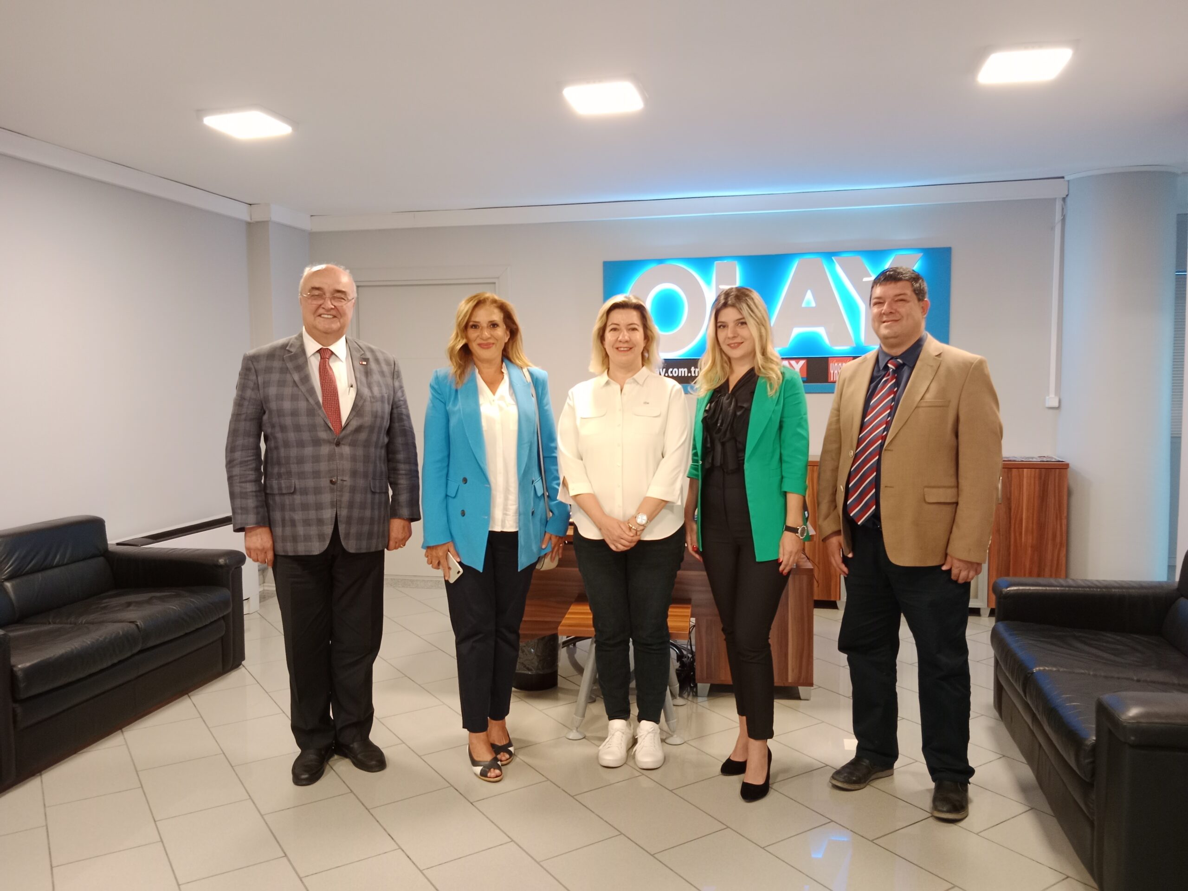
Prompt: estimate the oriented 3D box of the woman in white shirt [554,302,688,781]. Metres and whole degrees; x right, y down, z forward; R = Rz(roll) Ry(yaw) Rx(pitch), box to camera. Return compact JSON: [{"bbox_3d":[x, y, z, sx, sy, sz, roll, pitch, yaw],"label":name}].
[{"bbox_3d":[0.112,0.303,3.310,0.470,1.695,0.340,0,4,-2],"label":"woman in white shirt"}]

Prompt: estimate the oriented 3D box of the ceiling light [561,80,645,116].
[{"bbox_3d":[0.045,-1.437,3.639,0.350,0.040,0.350,1,4,14],"label":"ceiling light"}]

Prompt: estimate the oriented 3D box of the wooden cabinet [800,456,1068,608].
[{"bbox_3d":[1.930,0.534,5.486,1.675,0.912,0.420,1,4,13],"label":"wooden cabinet"}]

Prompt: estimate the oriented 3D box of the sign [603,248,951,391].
[{"bbox_3d":[1.107,-0.769,5.657,2.149,0.870,0.100,1,4,14],"label":"sign"}]

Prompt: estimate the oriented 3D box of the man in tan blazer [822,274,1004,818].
[{"bbox_3d":[1.048,0.296,2.964,0.580,1.757,0.380,3,5,35],"label":"man in tan blazer"}]

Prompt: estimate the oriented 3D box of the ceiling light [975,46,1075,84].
[{"bbox_3d":[1.581,-1.414,3.279,0.350,0.040,0.350,1,4,14],"label":"ceiling light"}]

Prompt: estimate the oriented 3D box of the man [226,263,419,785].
[{"bbox_3d":[-0.974,0.260,3.200,0.630,1.800,0.390,-1,4,-18],"label":"man"}]

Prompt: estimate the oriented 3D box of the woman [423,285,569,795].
[{"bbox_3d":[-0.359,0.306,3.244,0.510,1.700,0.380,-1,4,-10],"label":"woman"}]

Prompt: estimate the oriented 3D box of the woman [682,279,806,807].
[{"bbox_3d":[0.529,0.313,3.095,0.430,1.706,0.360,2,5,25],"label":"woman"}]

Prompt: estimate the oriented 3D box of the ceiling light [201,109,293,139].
[{"bbox_3d":[-1.559,-1.462,4.016,0.350,0.040,0.350,1,4,14],"label":"ceiling light"}]

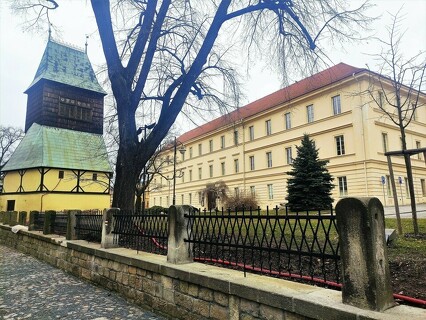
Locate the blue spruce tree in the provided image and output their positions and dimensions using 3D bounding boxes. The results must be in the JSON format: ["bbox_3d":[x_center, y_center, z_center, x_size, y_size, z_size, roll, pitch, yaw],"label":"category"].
[{"bbox_3d":[6.700,0.873,21.152,3.200,5.402,3.200,0,-10,0],"label":"blue spruce tree"}]

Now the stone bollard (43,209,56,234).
[{"bbox_3d":[-6.405,2.491,12.250,0.327,0.920,0.310,8,-12,-39],"label":"stone bollard"}]

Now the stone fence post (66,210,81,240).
[{"bbox_3d":[-4.441,2.078,9.893,0.327,0.920,0.310,8,-12,-39],"label":"stone fence post"}]

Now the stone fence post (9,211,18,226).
[{"bbox_3d":[-12.381,3.690,19.259,0.327,0.920,0.310,8,-13,-40],"label":"stone fence post"}]

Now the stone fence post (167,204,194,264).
[{"bbox_3d":[-0.553,1.233,5.149,0.327,0.920,0.310,8,-12,-38],"label":"stone fence post"}]

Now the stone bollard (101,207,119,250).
[{"bbox_3d":[-2.490,1.659,7.526,0.327,0.920,0.310,8,-12,-38],"label":"stone bollard"}]

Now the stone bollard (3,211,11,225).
[{"bbox_3d":[-14.399,4.077,21.574,0.327,0.920,0.310,8,-13,-40],"label":"stone bollard"}]

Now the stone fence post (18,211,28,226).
[{"bbox_3d":[-10.375,3.297,16.933,0.327,0.920,0.310,8,-13,-40],"label":"stone fence post"}]

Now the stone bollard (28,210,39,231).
[{"bbox_3d":[-8.384,2.897,14.597,0.327,0.920,0.310,8,-13,-39],"label":"stone bollard"}]

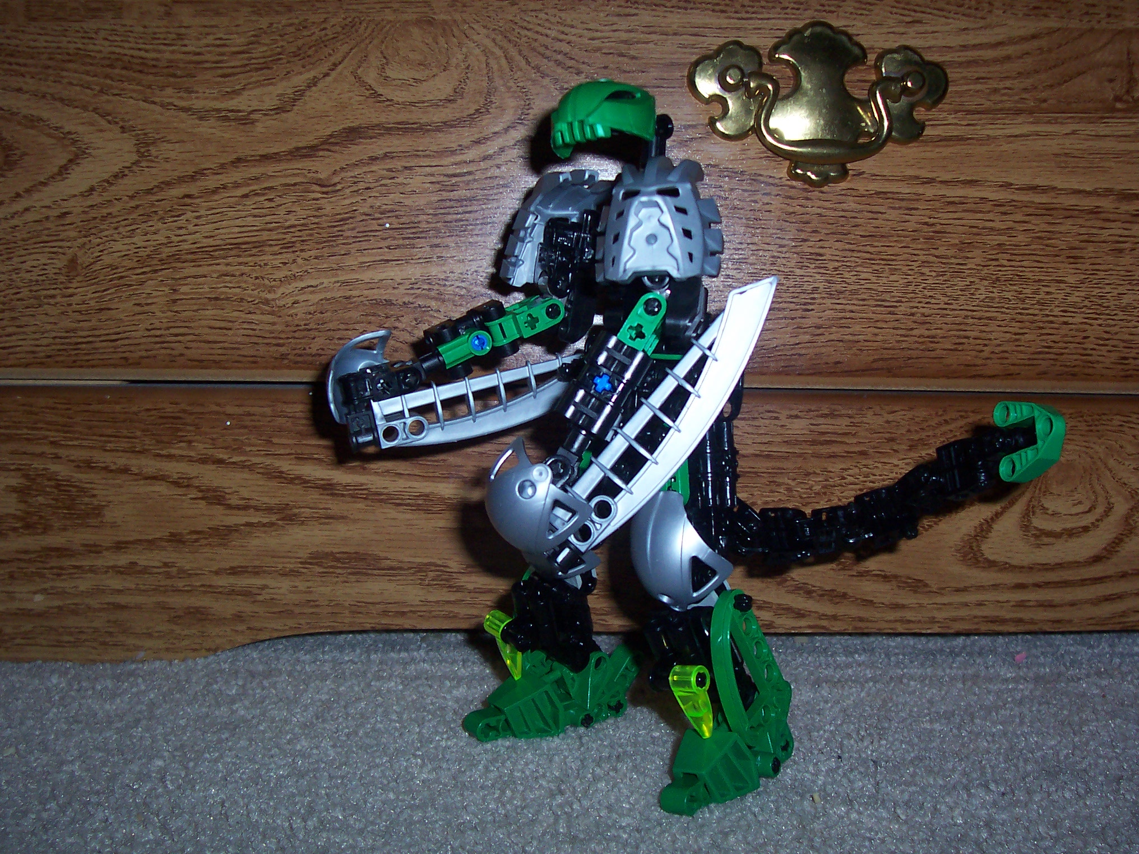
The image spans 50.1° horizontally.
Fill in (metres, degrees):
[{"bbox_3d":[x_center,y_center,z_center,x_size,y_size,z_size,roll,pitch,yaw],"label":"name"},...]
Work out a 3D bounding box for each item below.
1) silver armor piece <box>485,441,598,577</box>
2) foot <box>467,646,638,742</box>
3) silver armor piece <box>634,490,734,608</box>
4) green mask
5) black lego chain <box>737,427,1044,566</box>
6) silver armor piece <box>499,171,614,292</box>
[{"bbox_3d":[-0.008,0.020,0.324,0.028,0.032,0.025,4,20,24],"label":"silver armor piece"},{"bbox_3d":[-0.006,0.080,0.371,0.049,0.023,0.024,-3,8,-26],"label":"foot"},{"bbox_3d":[0.031,0.034,0.338,0.025,0.031,0.027,-16,17,-37],"label":"silver armor piece"},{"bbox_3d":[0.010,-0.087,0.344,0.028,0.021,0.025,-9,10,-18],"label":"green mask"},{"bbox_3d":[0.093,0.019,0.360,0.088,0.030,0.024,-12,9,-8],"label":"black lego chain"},{"bbox_3d":[-0.004,-0.061,0.379,0.022,0.034,0.035,8,10,43],"label":"silver armor piece"}]

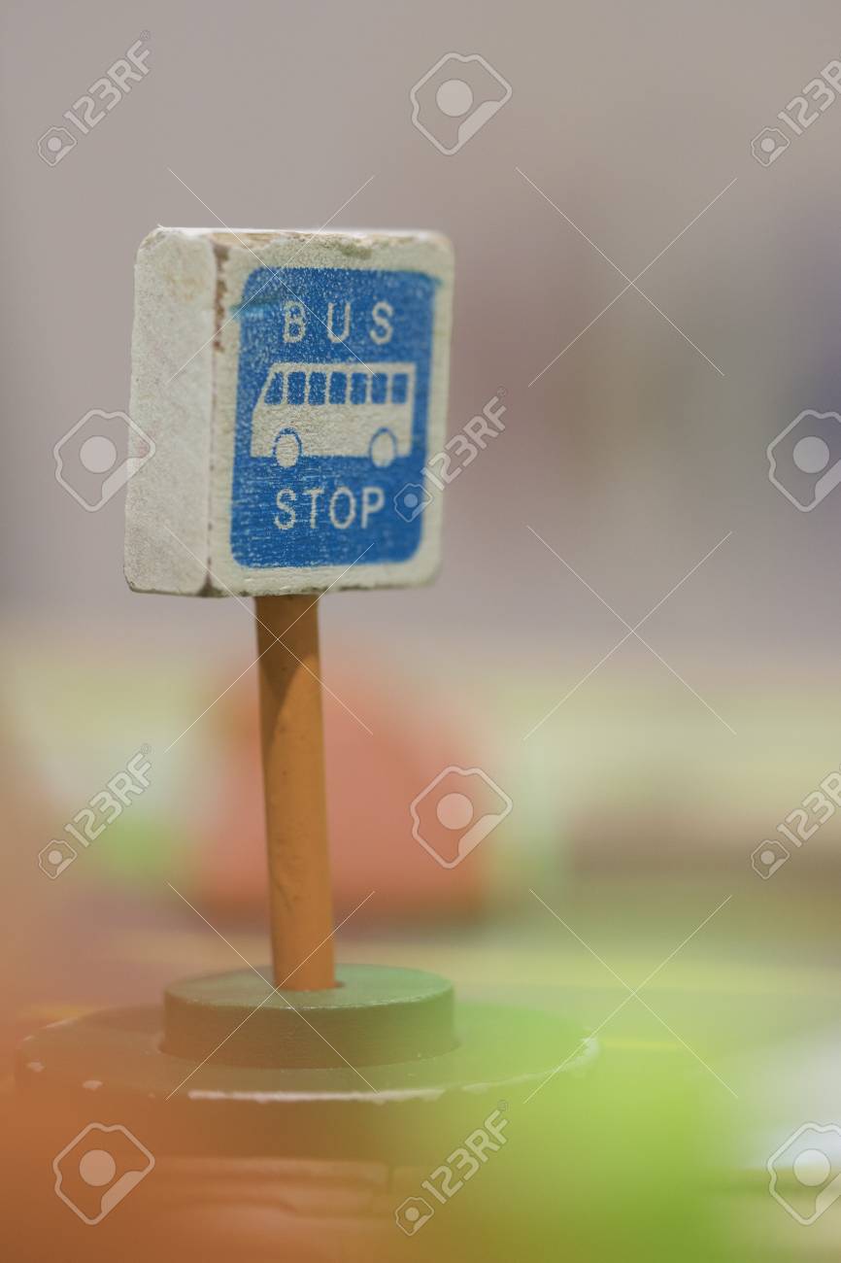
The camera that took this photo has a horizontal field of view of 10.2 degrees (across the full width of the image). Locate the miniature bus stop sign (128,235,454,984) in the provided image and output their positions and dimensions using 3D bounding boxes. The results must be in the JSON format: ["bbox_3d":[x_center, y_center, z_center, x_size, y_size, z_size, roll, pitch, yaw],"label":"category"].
[{"bbox_3d":[-0.015,-0.002,0.552,0.014,0.088,0.041,4,7,41],"label":"miniature bus stop sign"}]

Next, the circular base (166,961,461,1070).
[{"bbox_3d":[-0.013,0.045,0.556,0.034,0.007,0.034,-1,5,0],"label":"circular base"}]

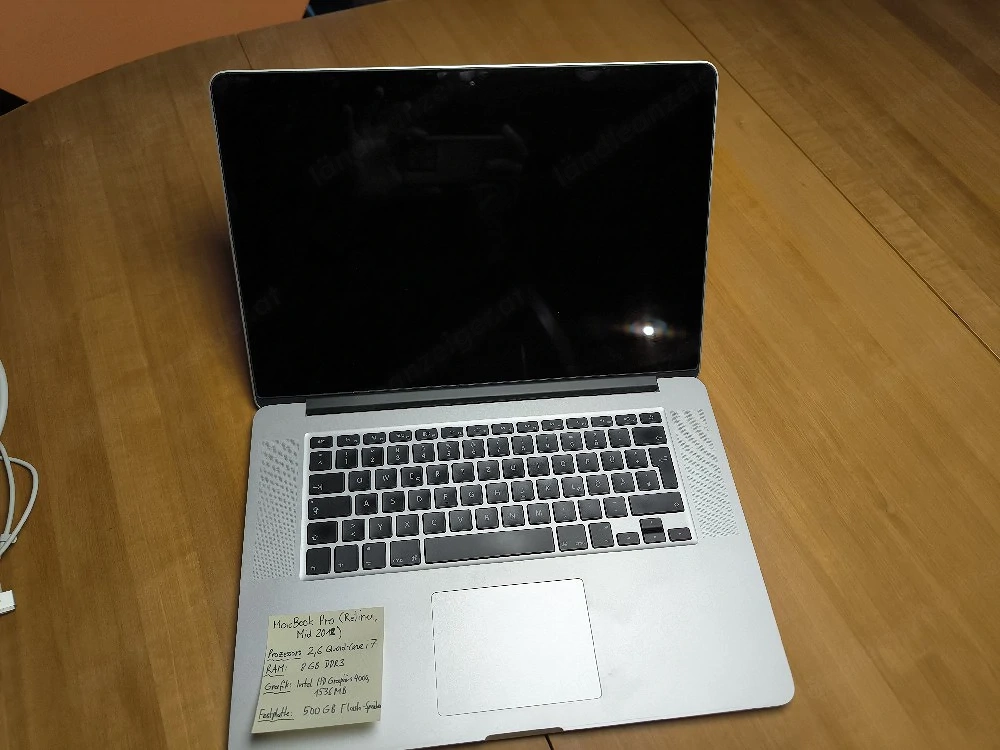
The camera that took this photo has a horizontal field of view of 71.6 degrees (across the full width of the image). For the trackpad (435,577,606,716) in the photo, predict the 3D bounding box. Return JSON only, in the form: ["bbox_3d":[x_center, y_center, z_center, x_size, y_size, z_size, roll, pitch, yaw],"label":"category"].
[{"bbox_3d":[0.010,0.179,0.461,0.106,0.004,0.077,-4,60,-6],"label":"trackpad"}]

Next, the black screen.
[{"bbox_3d":[-0.016,-0.102,0.524,0.358,0.239,0.007,-4,17,-6],"label":"black screen"}]

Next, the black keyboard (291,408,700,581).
[{"bbox_3d":[-0.002,0.084,0.515,0.277,0.008,0.108,-4,60,-6],"label":"black keyboard"}]

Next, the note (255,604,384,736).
[{"bbox_3d":[-0.113,0.187,0.442,0.076,0.013,0.070,-2,60,-5],"label":"note"}]

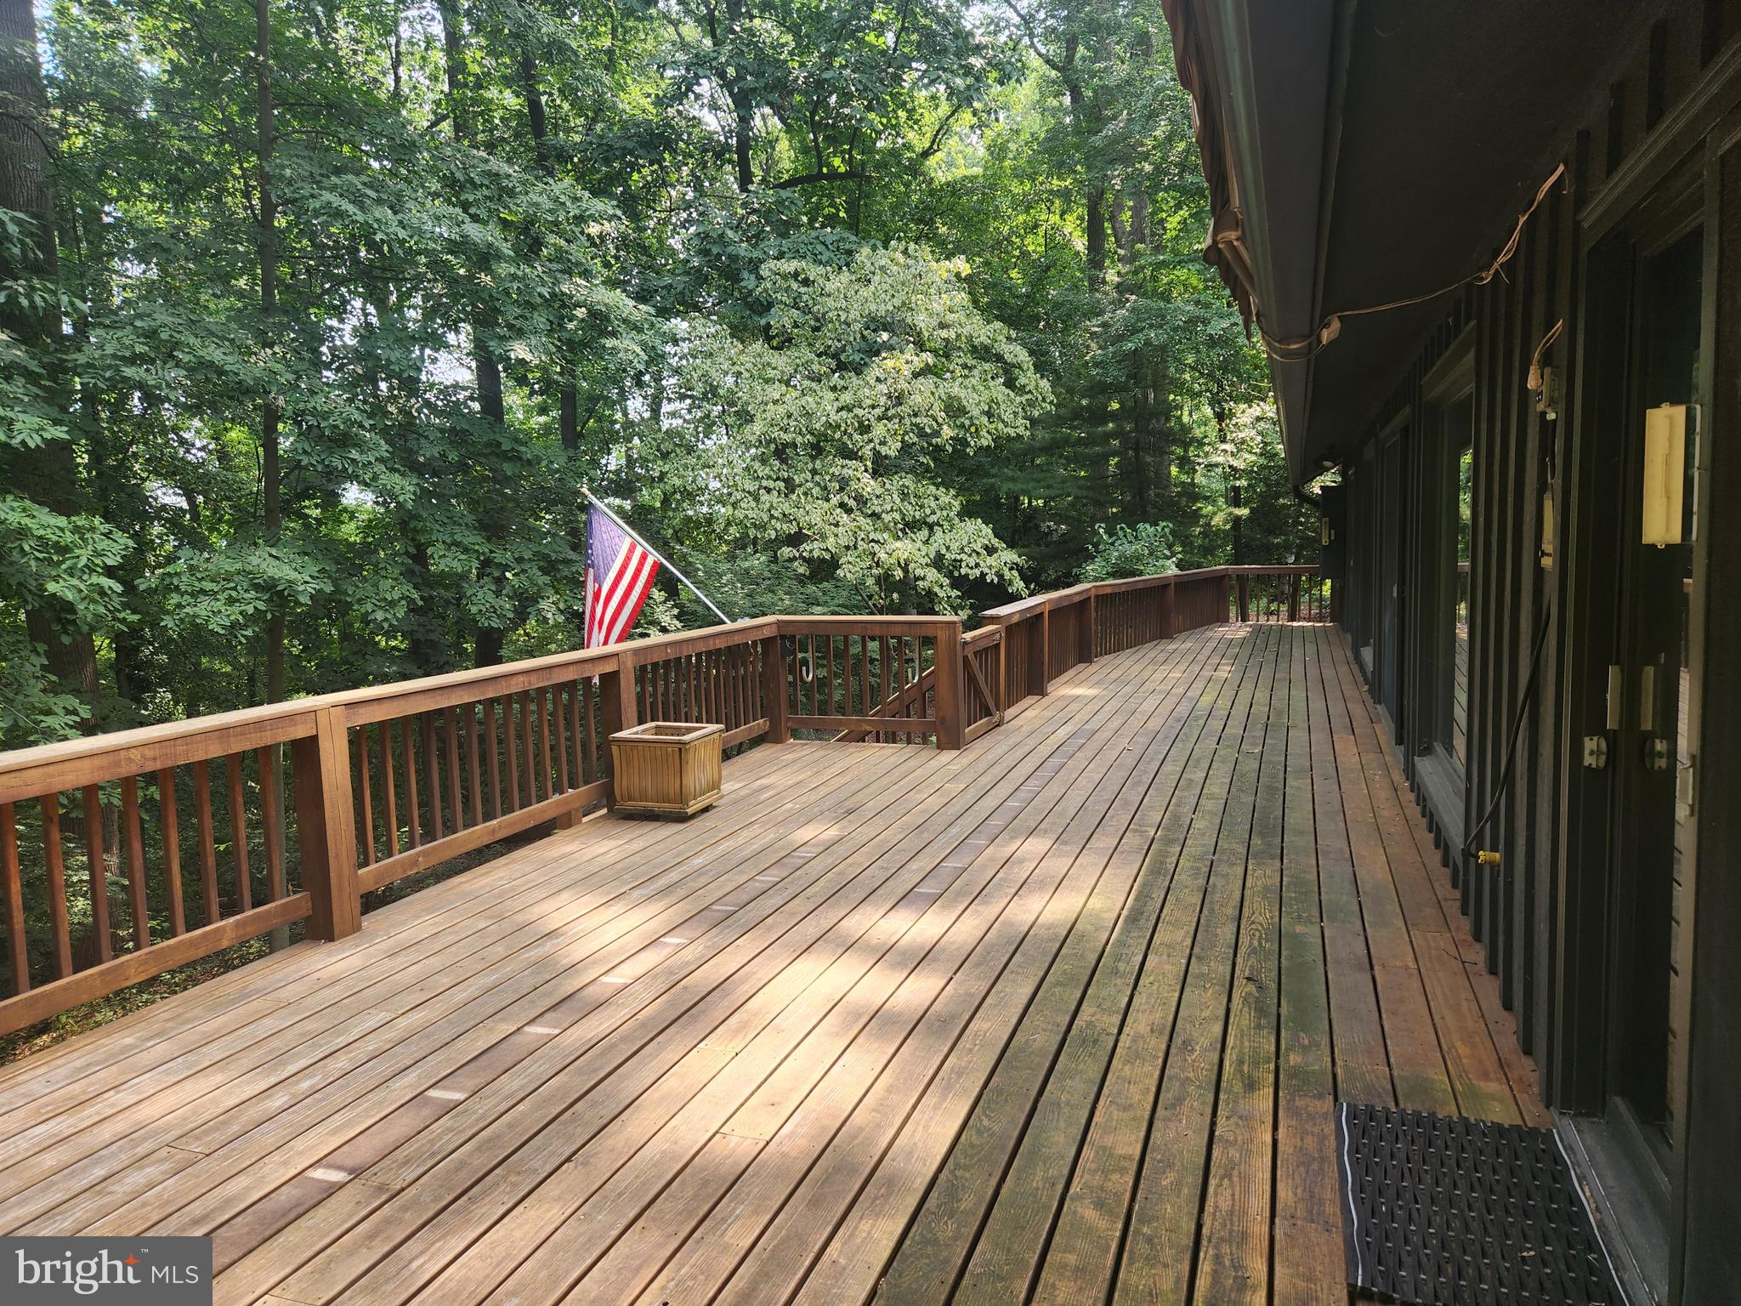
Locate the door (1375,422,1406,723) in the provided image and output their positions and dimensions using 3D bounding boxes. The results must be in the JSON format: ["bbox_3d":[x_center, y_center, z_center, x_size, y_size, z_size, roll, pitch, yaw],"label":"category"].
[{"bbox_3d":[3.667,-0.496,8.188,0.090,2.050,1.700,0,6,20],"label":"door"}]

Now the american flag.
[{"bbox_3d":[-1.815,-0.453,8.581,0.608,1.338,0.220,0,6,20],"label":"american flag"}]

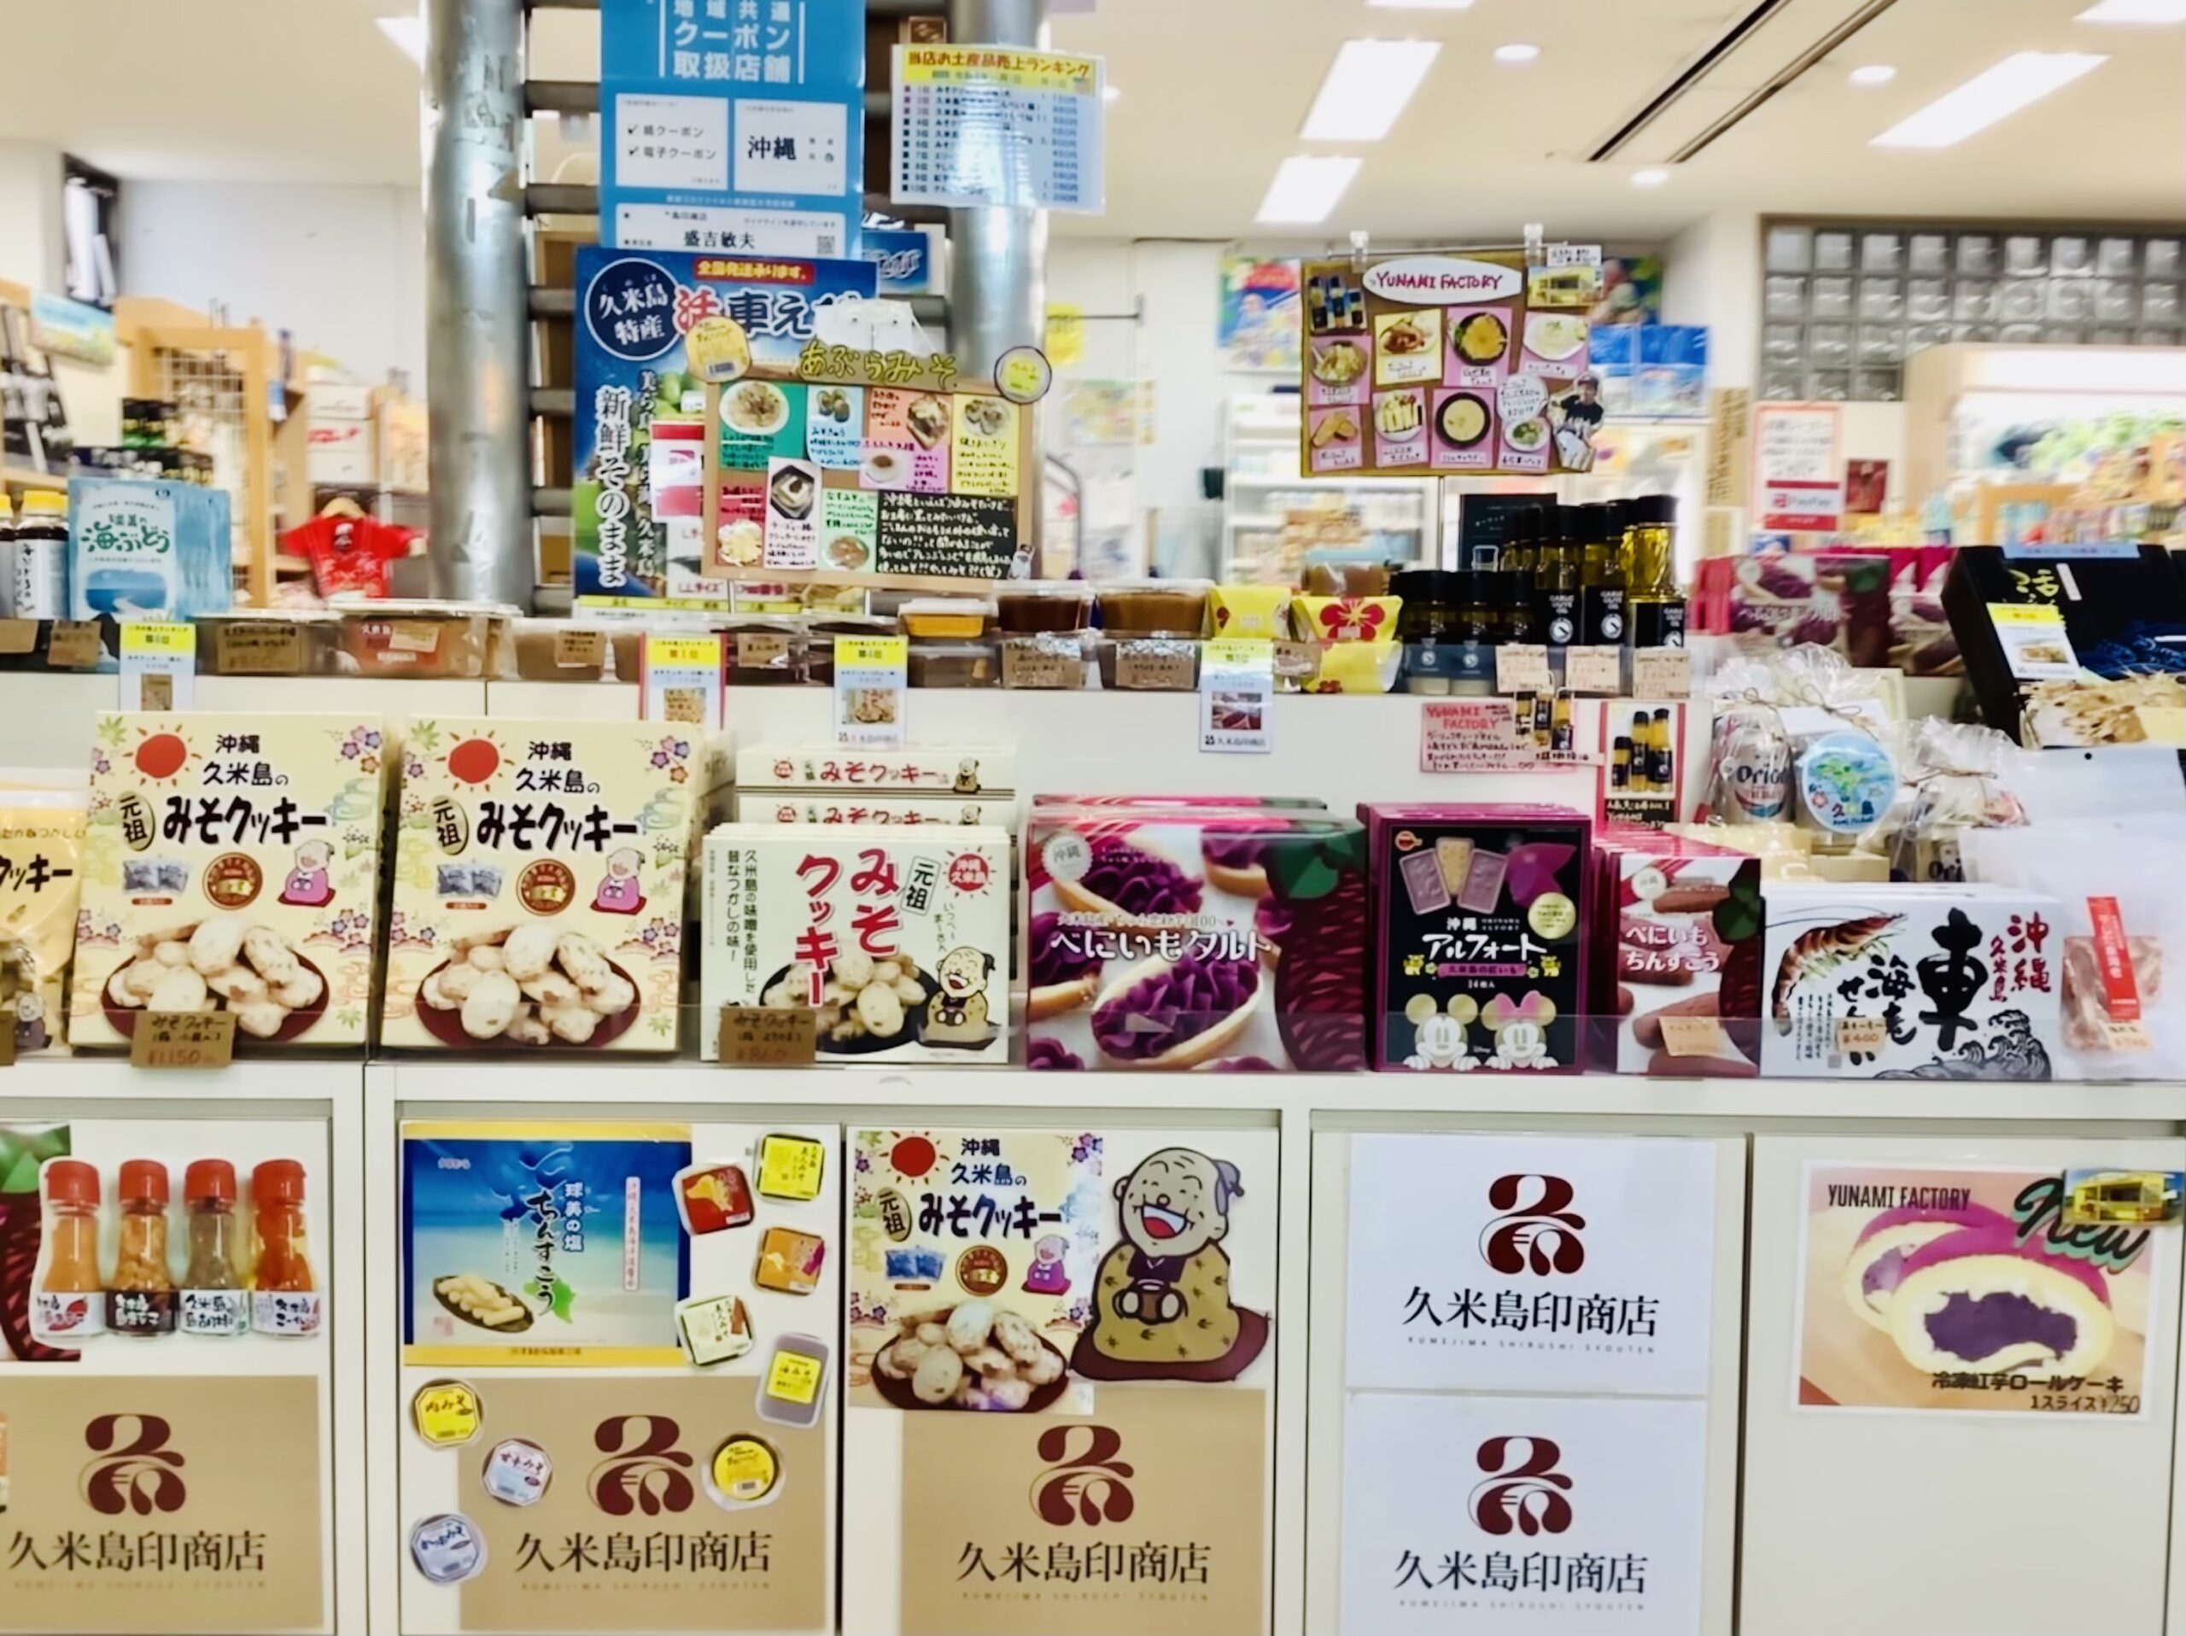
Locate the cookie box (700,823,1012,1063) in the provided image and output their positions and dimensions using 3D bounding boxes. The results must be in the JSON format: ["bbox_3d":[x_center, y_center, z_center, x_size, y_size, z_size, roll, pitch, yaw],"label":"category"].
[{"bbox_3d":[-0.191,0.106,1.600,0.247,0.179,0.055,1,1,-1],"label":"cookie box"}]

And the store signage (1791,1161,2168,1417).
[{"bbox_3d":[0.725,0.388,1.606,0.297,0.210,0.006,1,2,-1],"label":"store signage"}]

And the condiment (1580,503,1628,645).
[{"bbox_3d":[0.504,-0.216,1.924,0.048,0.185,0.048,1,2,-1],"label":"condiment"}]

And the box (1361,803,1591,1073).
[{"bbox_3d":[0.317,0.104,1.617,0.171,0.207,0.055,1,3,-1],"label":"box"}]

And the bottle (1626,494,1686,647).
[{"bbox_3d":[0.583,-0.235,2.030,0.060,0.195,0.060,1,3,-1],"label":"bottle"}]

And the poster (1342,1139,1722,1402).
[{"bbox_3d":[0.358,0.366,1.600,0.297,0.210,0.006,1,2,-1],"label":"poster"}]

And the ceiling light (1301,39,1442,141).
[{"bbox_3d":[0.934,-2.495,6.687,0.310,0.050,1.100,0,3,-3],"label":"ceiling light"}]

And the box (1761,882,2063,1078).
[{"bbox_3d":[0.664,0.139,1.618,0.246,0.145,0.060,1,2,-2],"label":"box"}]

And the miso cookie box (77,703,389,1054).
[{"bbox_3d":[-0.737,0.053,1.689,0.245,0.284,0.042,0,-9,-2],"label":"miso cookie box"}]

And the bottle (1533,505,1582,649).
[{"bbox_3d":[0.457,-0.216,1.923,0.048,0.182,0.048,1,2,-1],"label":"bottle"}]

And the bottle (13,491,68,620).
[{"bbox_3d":[-1.020,-0.230,1.901,0.058,0.174,0.058,1,2,-1],"label":"bottle"}]

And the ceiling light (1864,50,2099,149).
[{"bbox_3d":[3.051,-2.475,6.721,0.310,0.050,1.100,0,3,-3],"label":"ceiling light"}]

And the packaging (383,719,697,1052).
[{"bbox_3d":[-0.458,0.056,1.639,0.238,0.275,0.046,2,-10,-3],"label":"packaging"}]

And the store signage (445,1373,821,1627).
[{"bbox_3d":[-0.367,0.560,1.596,0.297,0.210,0.006,1,3,-1],"label":"store signage"}]

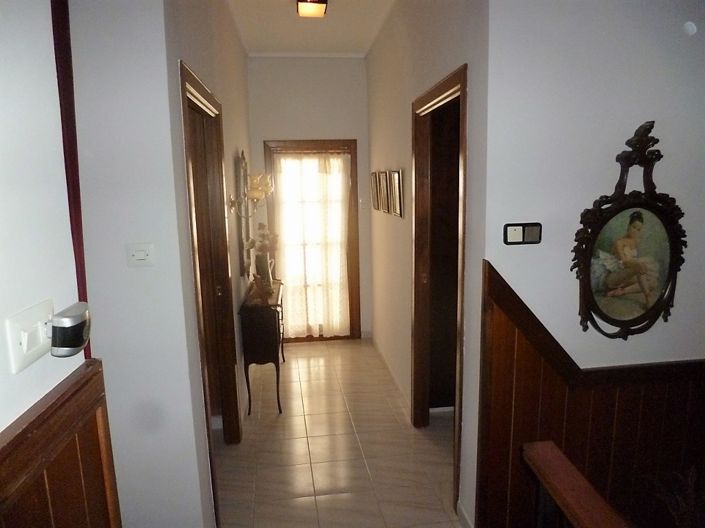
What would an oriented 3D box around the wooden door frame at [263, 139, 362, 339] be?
[{"bbox_3d":[-0.382,-0.197,4.955,0.910,2.040,0.110,-2,9,-9],"label":"wooden door frame"}]

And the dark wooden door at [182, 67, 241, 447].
[{"bbox_3d":[-0.722,0.214,2.486,0.070,2.030,0.890,-2,9,-6],"label":"dark wooden door"}]

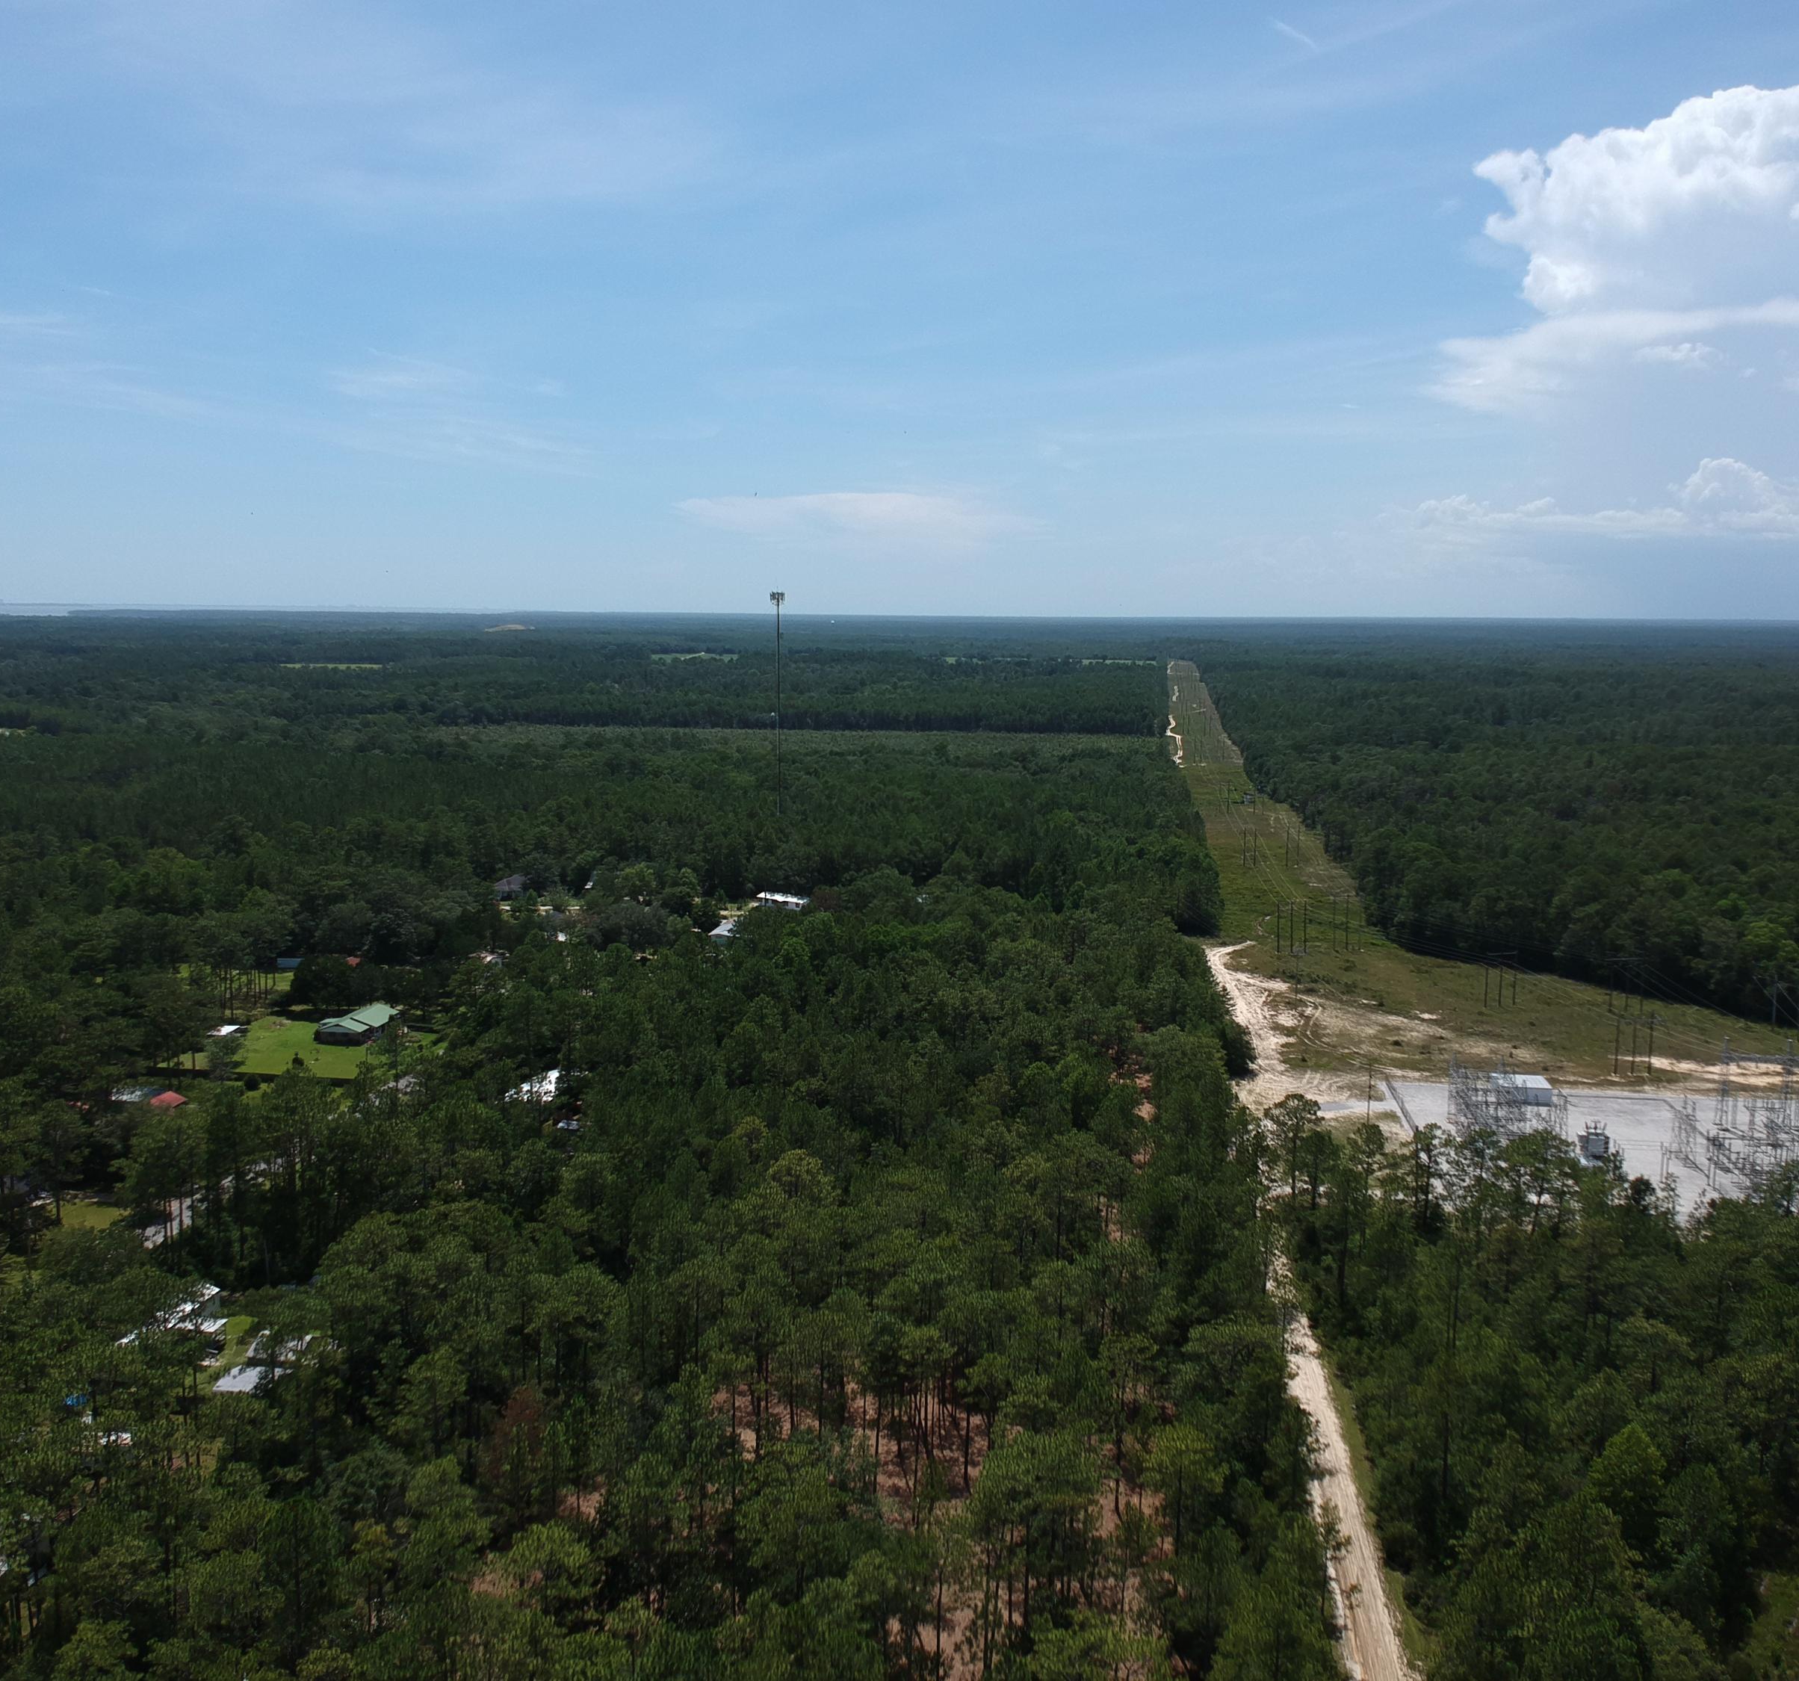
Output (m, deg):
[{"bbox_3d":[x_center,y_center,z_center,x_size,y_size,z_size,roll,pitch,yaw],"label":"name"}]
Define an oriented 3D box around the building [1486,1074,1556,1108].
[{"bbox_3d":[128.892,51.632,335.675,10.391,3.506,9.119,2,8,8],"label":"building"}]

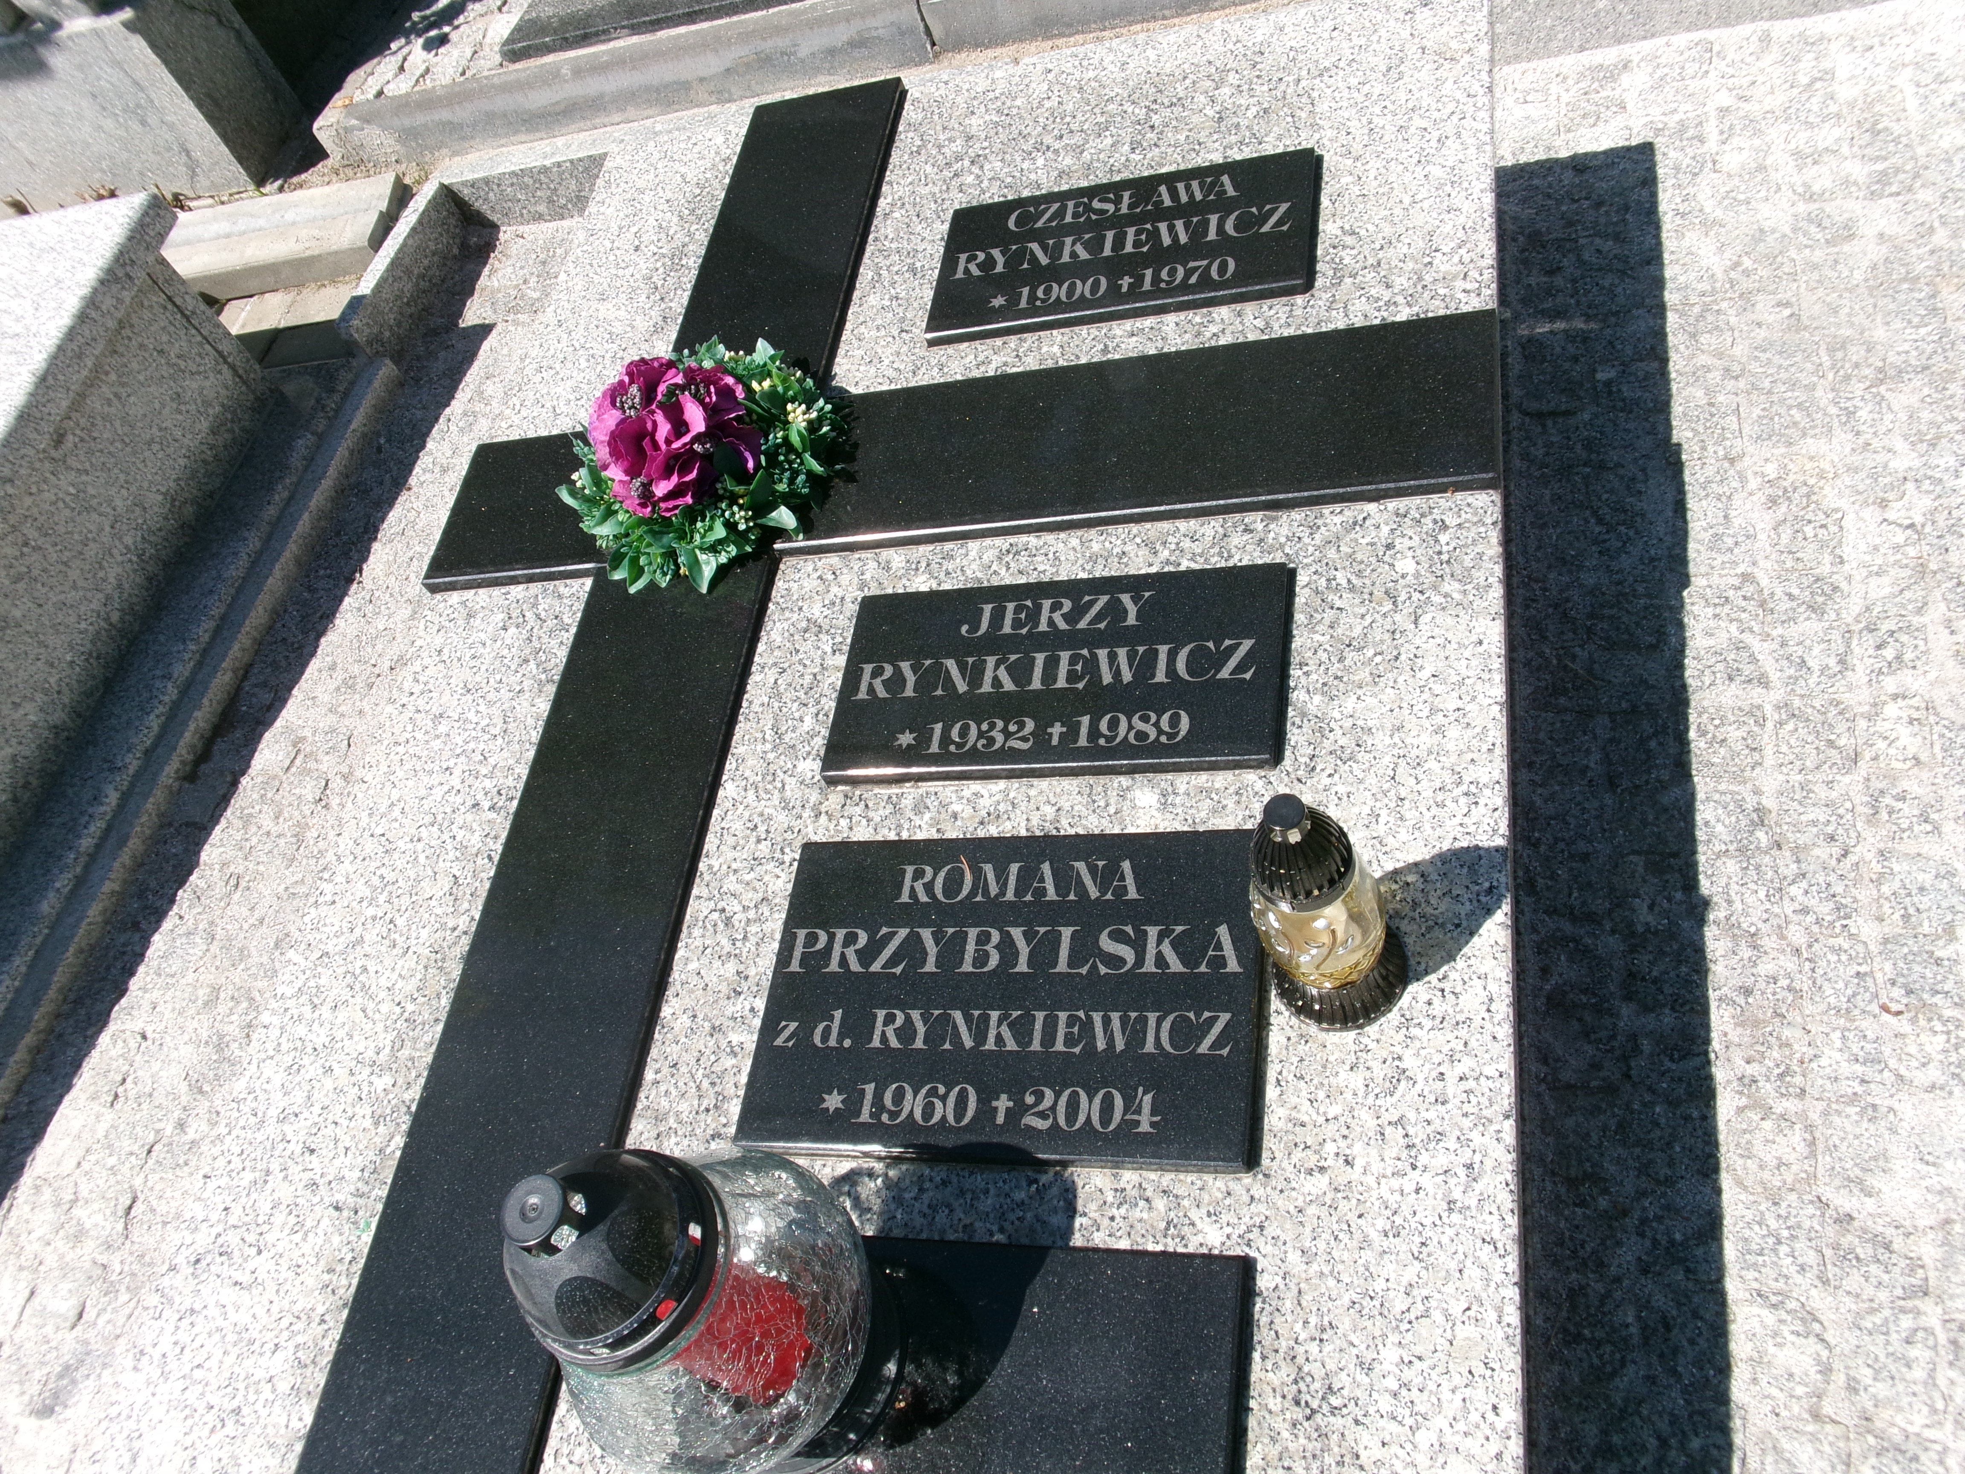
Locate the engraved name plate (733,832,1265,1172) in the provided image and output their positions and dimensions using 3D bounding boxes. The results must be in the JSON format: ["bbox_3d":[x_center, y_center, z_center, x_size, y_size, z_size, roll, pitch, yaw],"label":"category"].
[{"bbox_3d":[0.017,0.194,1.220,0.399,0.019,0.260,-3,57,20],"label":"engraved name plate"}]

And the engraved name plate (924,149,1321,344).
[{"bbox_3d":[0.140,-0.499,1.631,0.399,0.019,0.195,-3,57,21],"label":"engraved name plate"}]

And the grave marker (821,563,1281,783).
[{"bbox_3d":[0.061,-0.051,1.365,0.399,0.019,0.195,-3,57,21],"label":"grave marker"}]

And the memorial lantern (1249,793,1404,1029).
[{"bbox_3d":[0.221,0.107,1.055,0.098,0.232,0.098,-3,57,21],"label":"memorial lantern"}]

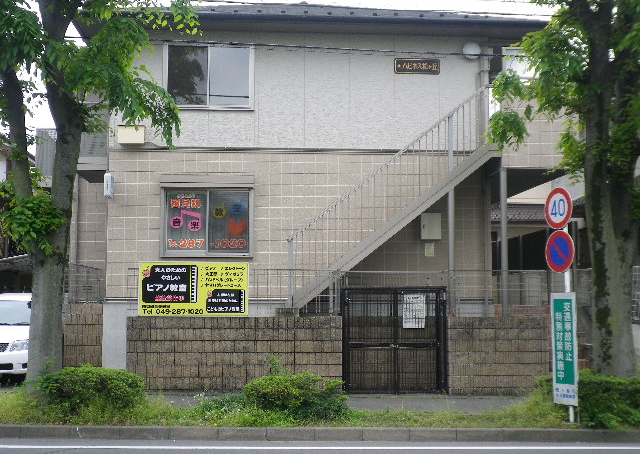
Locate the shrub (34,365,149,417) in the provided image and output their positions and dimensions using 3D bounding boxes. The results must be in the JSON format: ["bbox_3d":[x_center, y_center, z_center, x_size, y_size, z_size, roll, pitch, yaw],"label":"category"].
[{"bbox_3d":[-2.975,2.195,11.477,1.400,0.640,1.000,0,-5,-2],"label":"shrub"}]

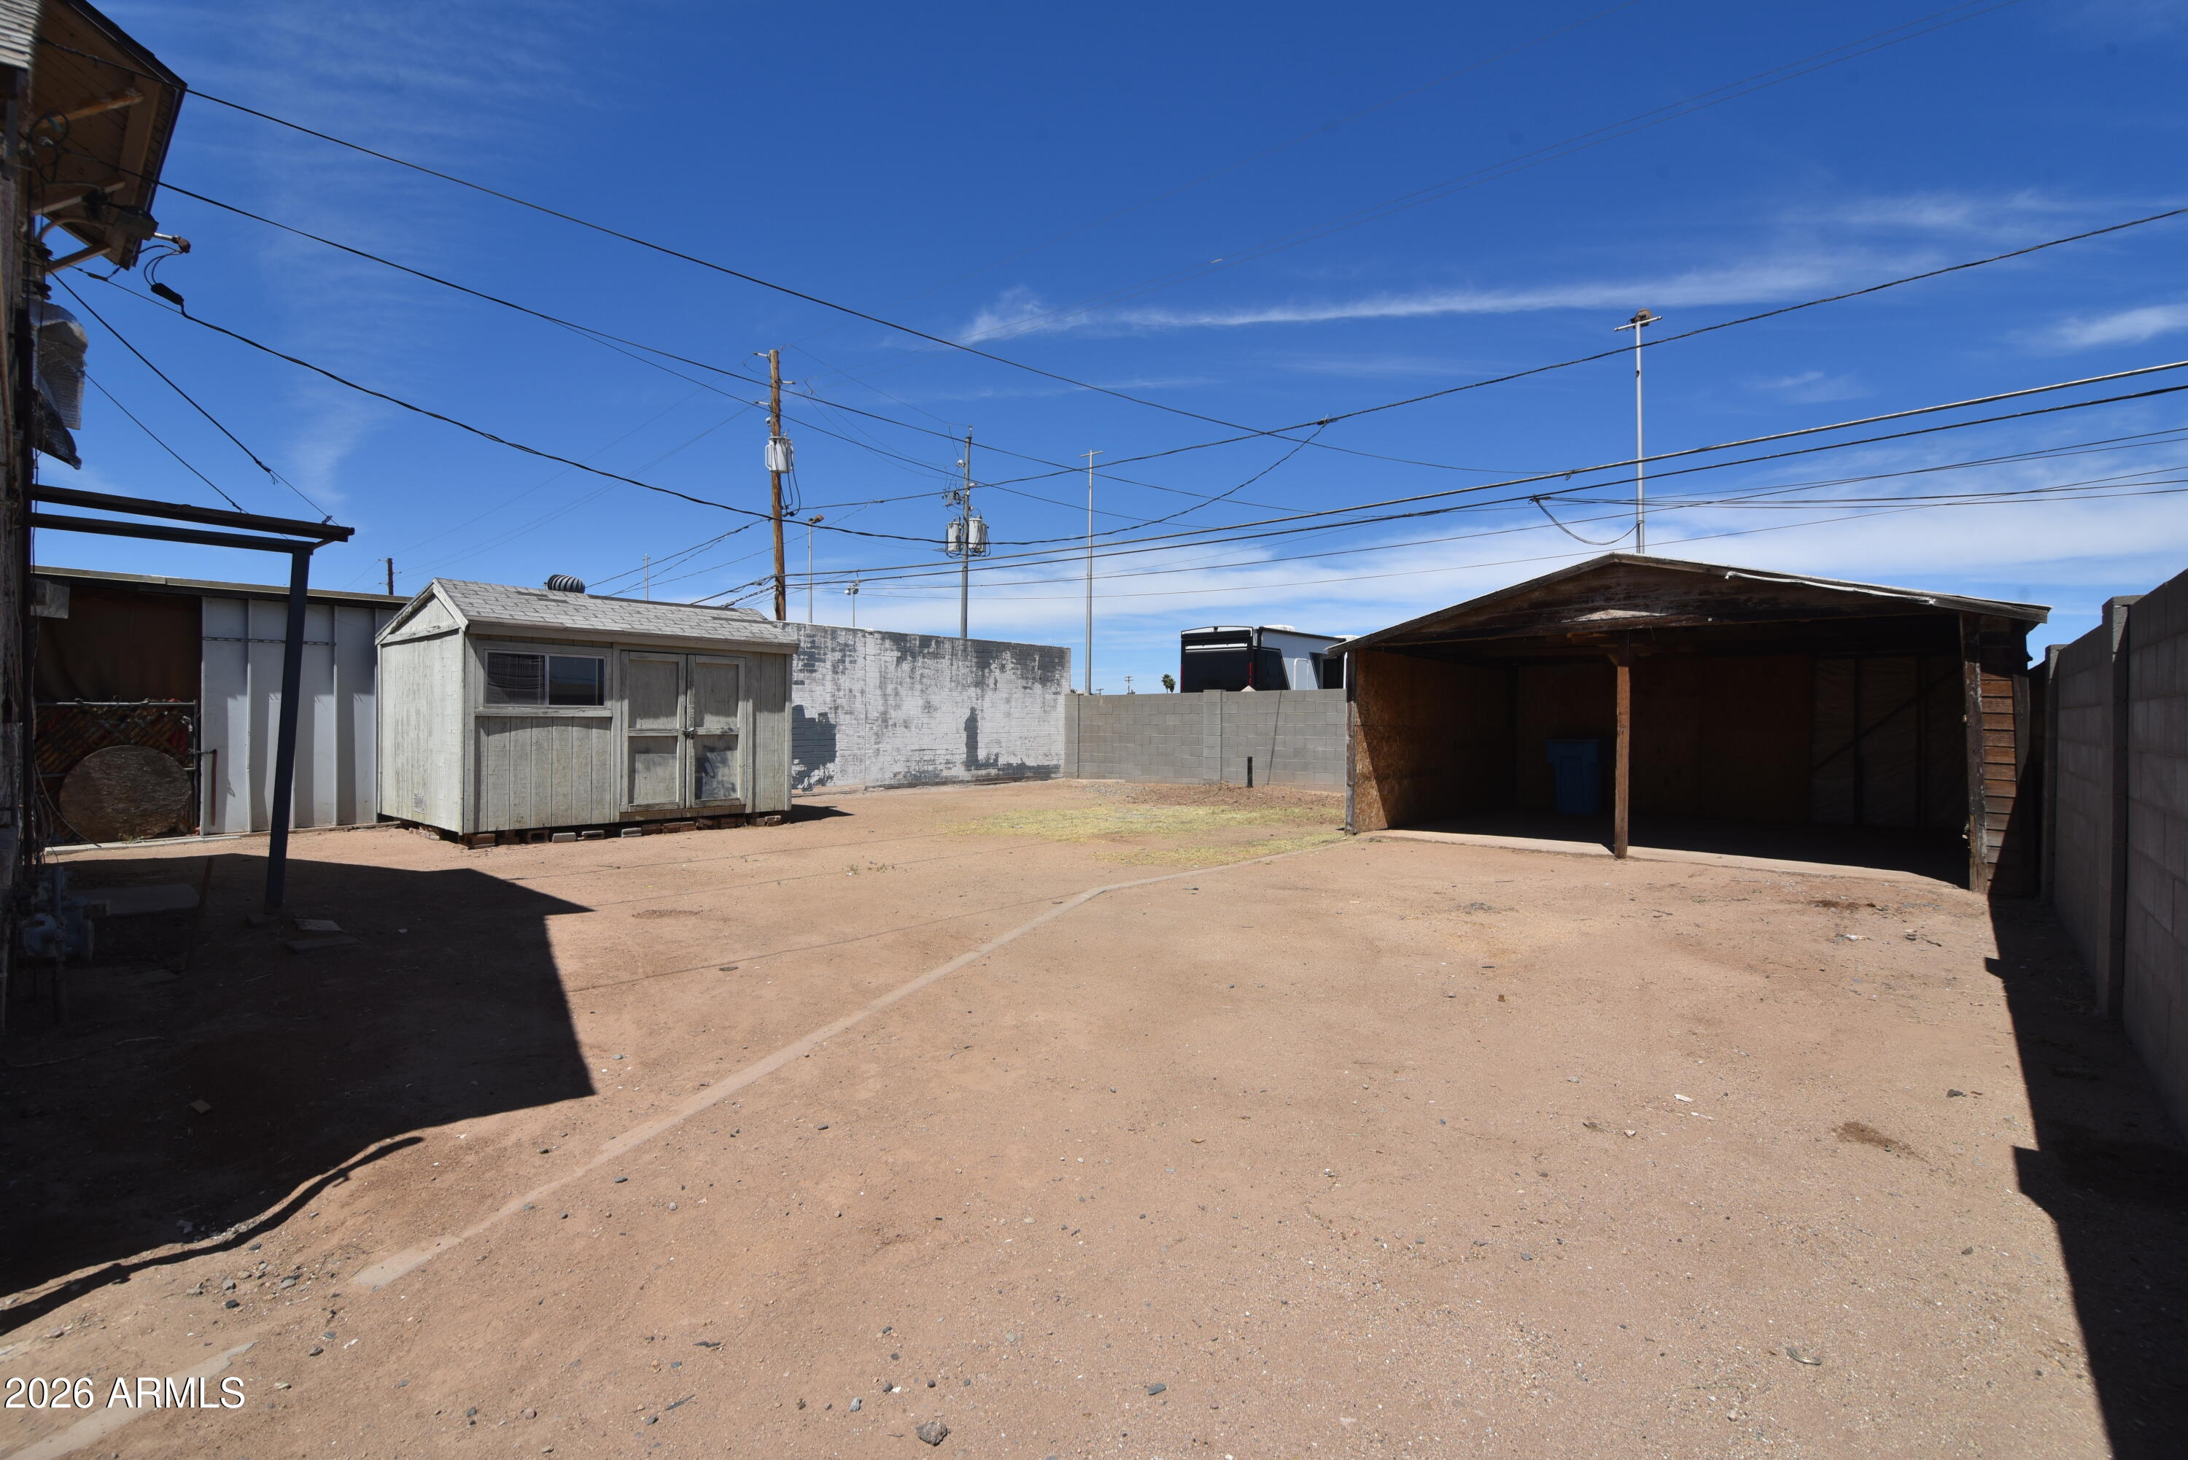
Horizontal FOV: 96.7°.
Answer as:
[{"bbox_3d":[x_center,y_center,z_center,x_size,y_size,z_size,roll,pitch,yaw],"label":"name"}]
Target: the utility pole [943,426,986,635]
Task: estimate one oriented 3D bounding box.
[{"bbox_3d":[-4.257,-4.470,32.047,1.200,10.801,0.800,1,1,41],"label":"utility pole"}]

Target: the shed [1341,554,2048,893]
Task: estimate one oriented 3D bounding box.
[{"bbox_3d":[6.432,-0.209,10.856,5.770,2.805,5.020,1,1,41],"label":"shed"}]

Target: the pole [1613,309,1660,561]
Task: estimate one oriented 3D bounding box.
[{"bbox_3d":[10.458,-3.503,18.740,0.820,9.163,0.350,1,1,41],"label":"pole"}]

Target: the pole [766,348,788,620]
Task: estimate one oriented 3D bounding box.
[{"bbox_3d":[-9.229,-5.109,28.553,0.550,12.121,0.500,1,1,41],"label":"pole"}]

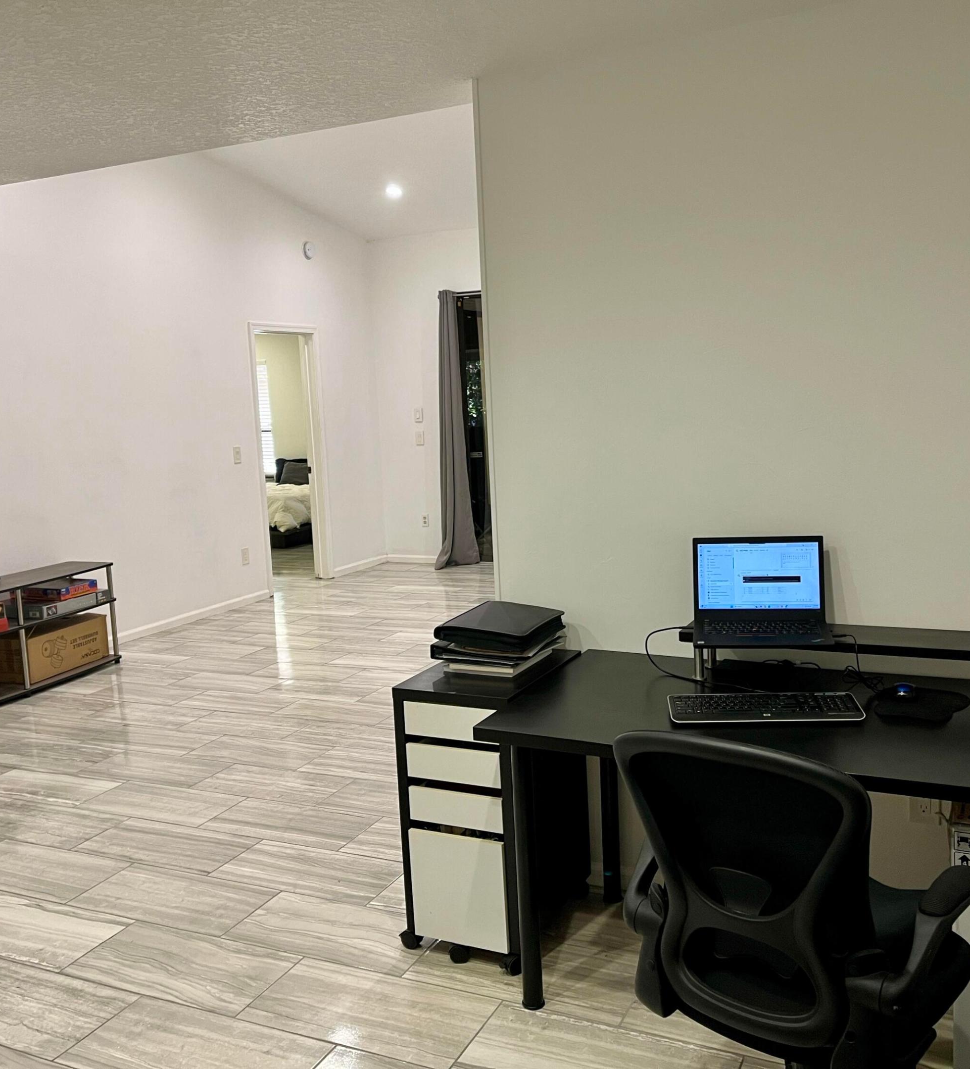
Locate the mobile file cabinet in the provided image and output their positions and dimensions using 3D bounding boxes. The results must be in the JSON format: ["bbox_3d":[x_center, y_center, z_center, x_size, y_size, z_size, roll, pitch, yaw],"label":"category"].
[{"bbox_3d":[0.037,0.755,3.085,0.350,0.750,0.500,1,9,26],"label":"mobile file cabinet"}]

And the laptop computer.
[{"bbox_3d":[0.699,0.146,2.711,0.335,0.238,0.265,-1,8,12],"label":"laptop computer"}]

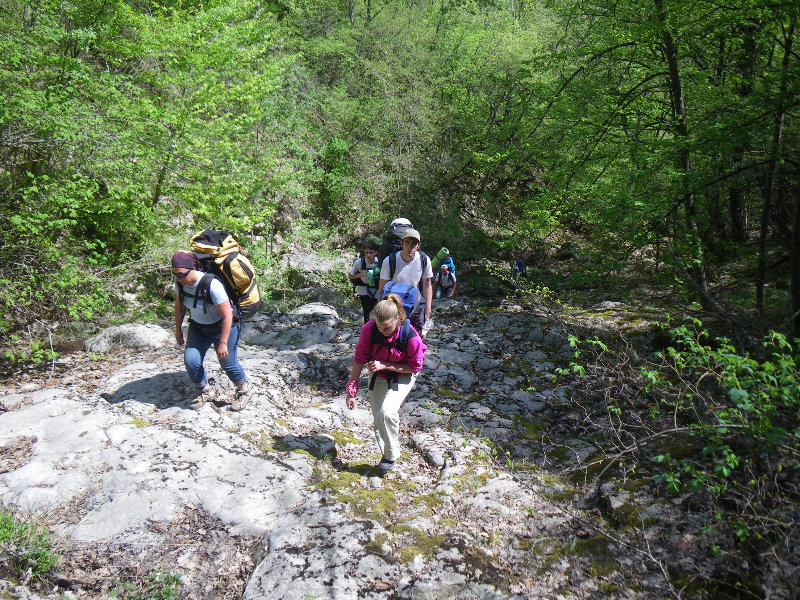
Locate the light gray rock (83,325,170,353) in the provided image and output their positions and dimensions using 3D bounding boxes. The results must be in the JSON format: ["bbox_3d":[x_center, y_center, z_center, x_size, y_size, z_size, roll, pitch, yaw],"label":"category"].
[{"bbox_3d":[-3.116,0.446,7.400,1.000,0.290,0.620,-3,14,-12],"label":"light gray rock"}]

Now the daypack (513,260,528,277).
[{"bbox_3d":[3.724,-0.974,20.000,0.300,0.480,0.380,-13,19,-42],"label":"daypack"}]

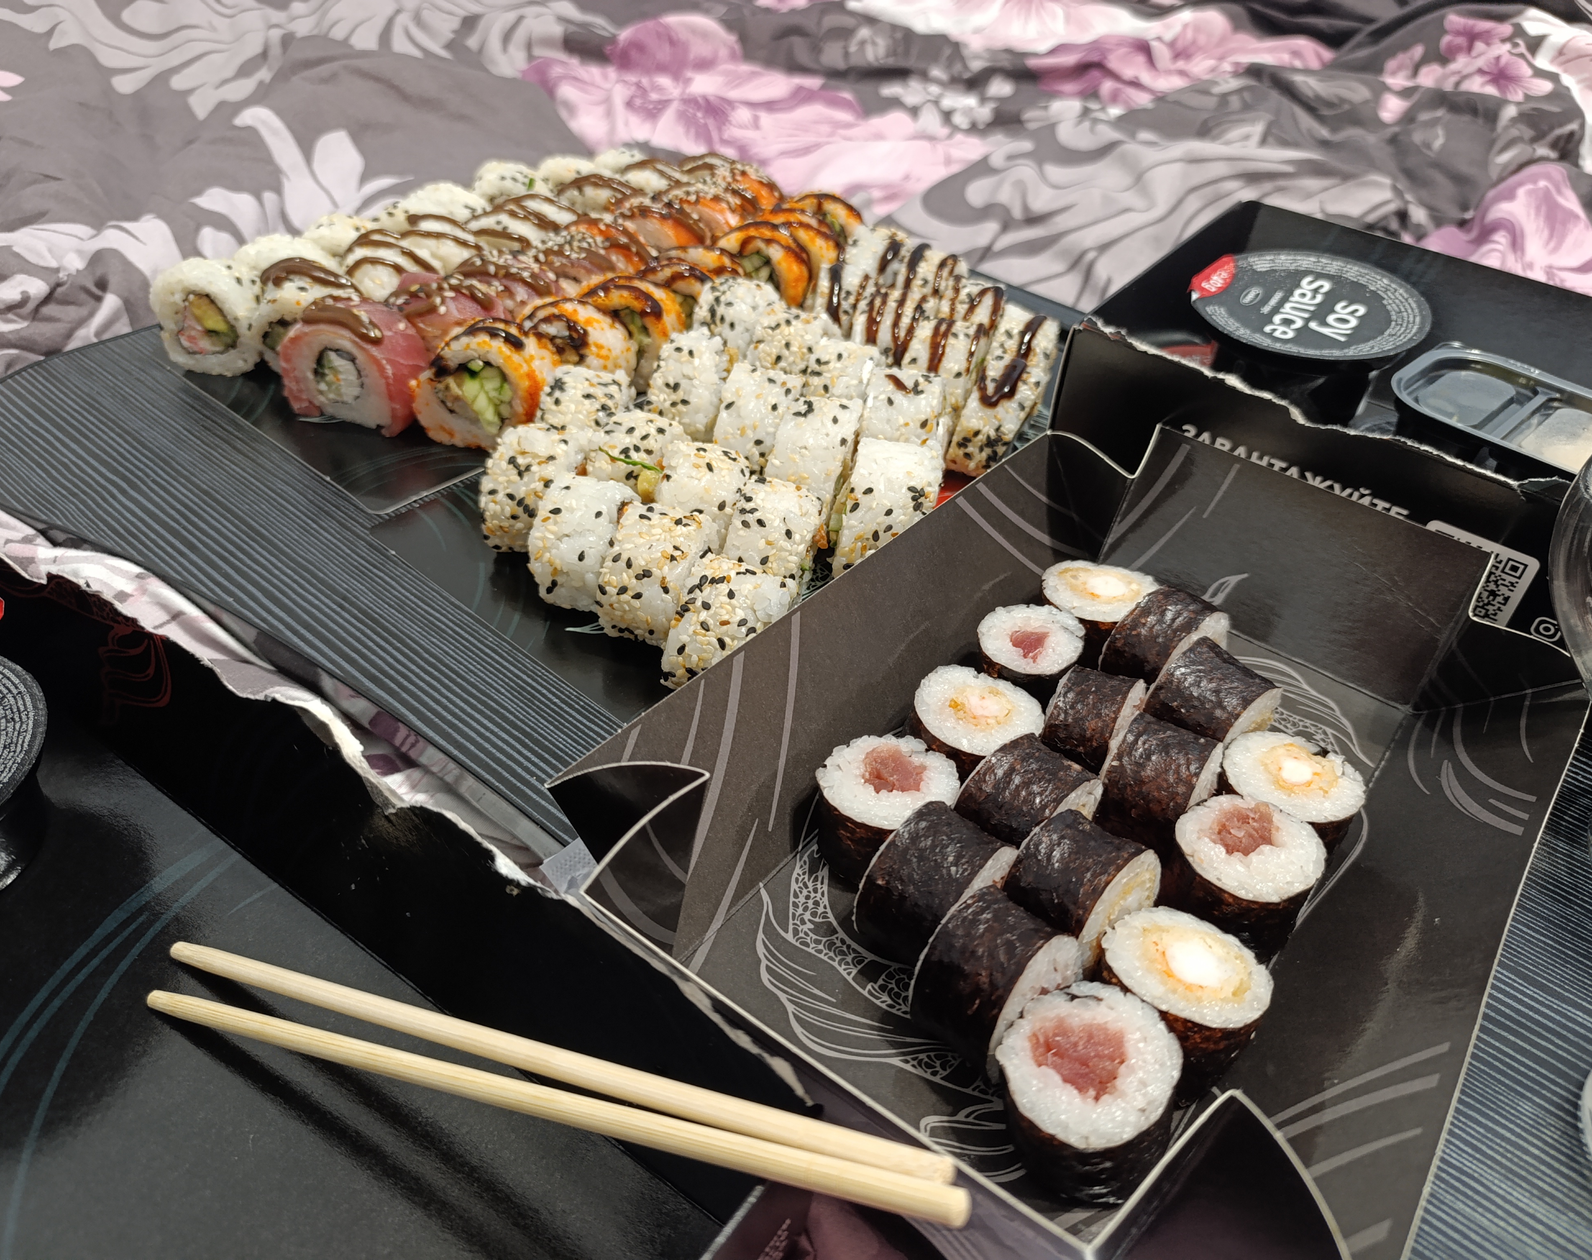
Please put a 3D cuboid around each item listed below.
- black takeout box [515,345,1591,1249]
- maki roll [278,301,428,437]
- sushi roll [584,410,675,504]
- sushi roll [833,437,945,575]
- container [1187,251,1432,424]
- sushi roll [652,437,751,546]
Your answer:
[{"bbox_3d":[0.082,0.030,0.271,0.164,0.042,0.253,27,43,28],"label":"black takeout box"},{"bbox_3d":[-0.161,-0.096,0.406,0.046,0.042,0.028,16,40,15],"label":"maki roll"},{"bbox_3d":[-0.056,-0.055,0.378,0.023,0.031,0.036,7,37,3],"label":"sushi roll"},{"bbox_3d":[0.030,-0.038,0.358,0.025,0.038,0.044,12,38,10],"label":"sushi roll"},{"bbox_3d":[0.191,-0.112,0.424,0.084,0.030,0.084,13,44,13],"label":"container"},{"bbox_3d":[-0.029,-0.038,0.349,0.023,0.037,0.037,9,38,6],"label":"sushi roll"}]

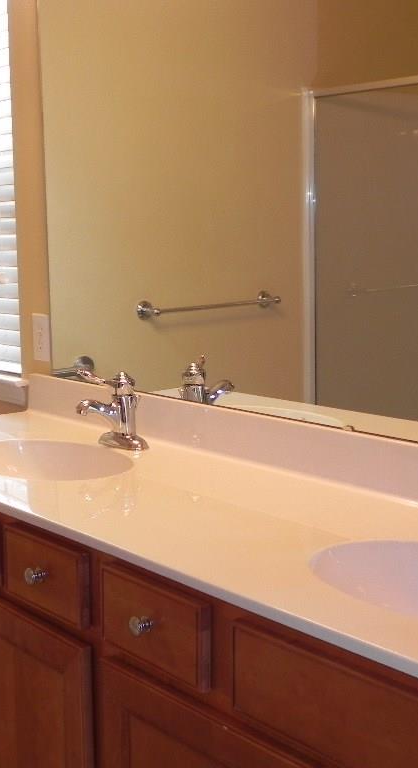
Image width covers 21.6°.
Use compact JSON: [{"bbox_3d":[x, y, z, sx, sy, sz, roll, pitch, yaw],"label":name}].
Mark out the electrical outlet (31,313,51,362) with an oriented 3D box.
[{"bbox_3d":[-0.418,-0.116,2.726,0.008,0.117,0.072,-7,10,-38],"label":"electrical outlet"}]

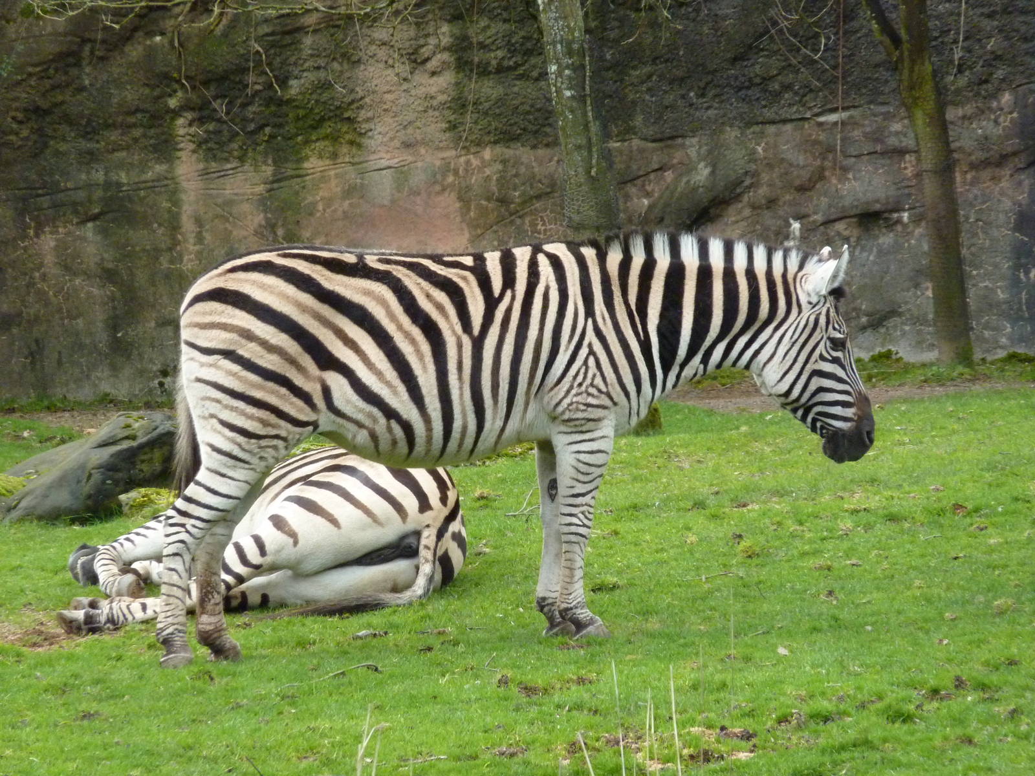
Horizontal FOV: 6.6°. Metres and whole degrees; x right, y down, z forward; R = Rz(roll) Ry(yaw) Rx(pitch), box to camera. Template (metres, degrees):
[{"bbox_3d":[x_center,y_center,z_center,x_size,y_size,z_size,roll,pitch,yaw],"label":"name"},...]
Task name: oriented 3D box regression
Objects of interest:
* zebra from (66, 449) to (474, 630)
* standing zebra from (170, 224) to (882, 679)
[{"bbox_3d":[-0.940,0.472,30.700,1.300,0.540,1.750,-1,5,-16],"label":"zebra"},{"bbox_3d":[-0.009,0.199,28.800,2.270,1.380,0.520,0,5,3],"label":"standing zebra"}]

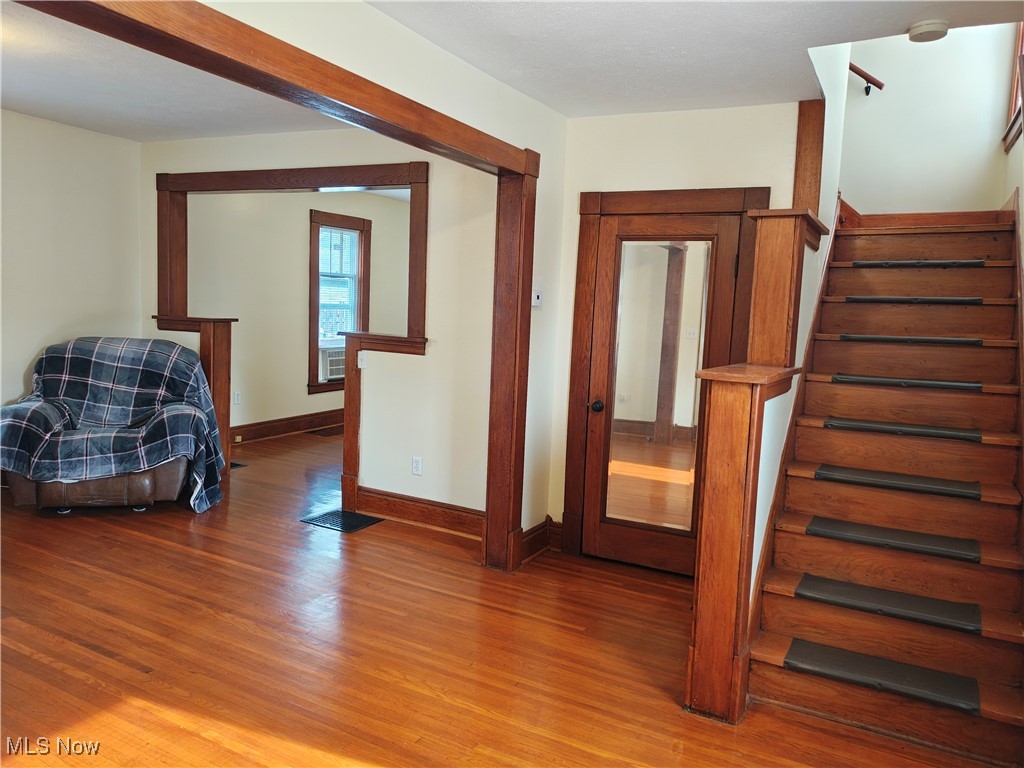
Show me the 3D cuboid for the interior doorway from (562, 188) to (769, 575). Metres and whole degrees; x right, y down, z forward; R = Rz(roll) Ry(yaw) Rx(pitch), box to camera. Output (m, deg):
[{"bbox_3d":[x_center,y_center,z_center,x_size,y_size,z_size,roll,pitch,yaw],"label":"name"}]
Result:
[{"bbox_3d":[0.831,0.000,4.159,1.053,2.124,0.099,5,7,27],"label":"interior doorway"}]

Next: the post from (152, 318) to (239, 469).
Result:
[{"bbox_3d":[-2.536,0.094,5.960,0.708,1.253,0.245,5,7,27],"label":"post"}]

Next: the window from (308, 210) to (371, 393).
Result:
[{"bbox_3d":[-1.949,-0.914,8.329,0.088,1.935,1.015,5,7,27],"label":"window"}]

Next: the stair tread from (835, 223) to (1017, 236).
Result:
[{"bbox_3d":[2.547,-0.954,4.610,0.948,0.038,0.277,5,7,27],"label":"stair tread"}]

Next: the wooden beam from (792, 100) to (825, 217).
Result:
[{"bbox_3d":[1.482,-1.120,3.701,0.127,0.572,0.034,5,7,27],"label":"wooden beam"}]

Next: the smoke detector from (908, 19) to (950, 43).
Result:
[{"bbox_3d":[1.528,-1.292,2.712,0.134,0.044,0.134,5,7,27],"label":"smoke detector"}]

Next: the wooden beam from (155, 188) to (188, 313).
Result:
[{"bbox_3d":[-2.736,-1.040,5.962,0.139,0.994,0.194,5,7,27],"label":"wooden beam"}]

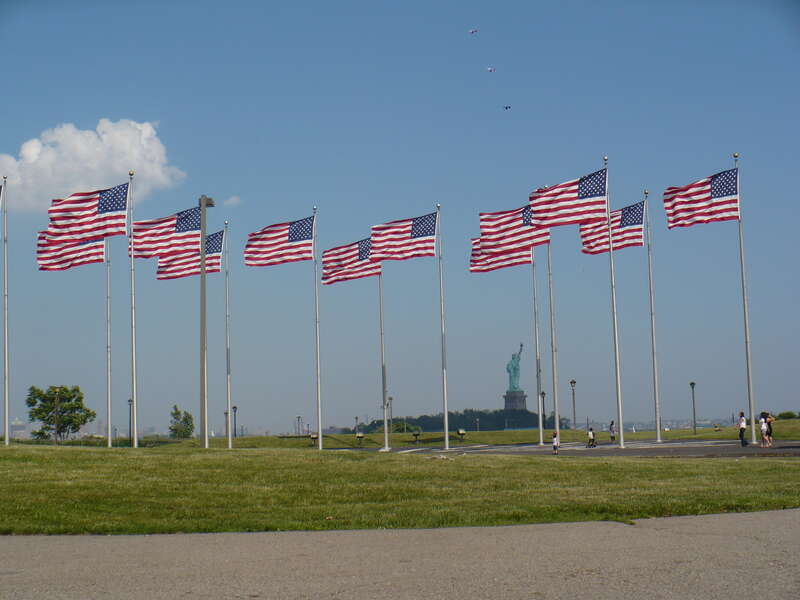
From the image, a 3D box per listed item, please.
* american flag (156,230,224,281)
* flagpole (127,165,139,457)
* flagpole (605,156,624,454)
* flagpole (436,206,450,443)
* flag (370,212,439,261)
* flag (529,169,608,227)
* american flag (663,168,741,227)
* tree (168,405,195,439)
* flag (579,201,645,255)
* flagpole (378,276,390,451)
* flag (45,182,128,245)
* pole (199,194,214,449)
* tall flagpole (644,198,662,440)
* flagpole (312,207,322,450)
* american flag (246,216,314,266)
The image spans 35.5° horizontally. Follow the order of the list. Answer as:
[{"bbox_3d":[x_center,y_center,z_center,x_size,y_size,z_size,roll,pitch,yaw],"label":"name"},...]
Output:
[{"bbox_3d":[-13.544,-2.880,80.780,4.195,3.146,0.600,-1,-6,-9],"label":"american flag"},{"bbox_3d":[-14.602,0.889,68.482,0.270,16.200,0.270,-2,-6,0],"label":"flagpole"},{"bbox_3d":[11.834,0.025,68.893,0.270,16.200,0.270,-2,-6,0],"label":"flagpole"},{"bbox_3d":[2.840,1.690,82.151,0.270,16.200,0.270,-2,-6,0],"label":"flagpole"},{"bbox_3d":[0.290,-4.027,80.504,4.310,3.100,0.500,-1,-6,-7],"label":"flag"},{"bbox_3d":[9.176,-5.546,67.859,4.320,3.230,0.500,-1,-6,-7],"label":"flag"},{"bbox_3d":[15.650,-5.243,64.779,4.062,3.090,0.600,-1,-6,-9],"label":"american flag"},{"bbox_3d":[-26.262,14.664,150.000,3.200,4.300,3.100,-2,-6,0],"label":"tree"},{"bbox_3d":[13.299,-4.513,78.102,4.230,3.410,0.500,-1,-6,-7],"label":"flag"},{"bbox_3d":[-1.241,2.693,90.182,0.270,16.200,0.270,-2,-6,0],"label":"flagpole"},{"bbox_3d":[-16.117,-4.524,64.519,4.001,2.970,0.600,-1,-6,-9],"label":"flag"},{"bbox_3d":[-7.481,0.846,48.000,0.650,9.850,0.400,-5,-7,25],"label":"pole"},{"bbox_3d":[15.164,0.970,74.642,0.280,15.200,0.280,-2,-6,0],"label":"tall flagpole"},{"bbox_3d":[-5.342,1.895,81.365,0.270,16.200,0.270,-2,-6,0],"label":"flagpole"},{"bbox_3d":[-7.379,-3.598,76.423,4.227,3.004,0.600,-1,-6,-9],"label":"american flag"}]

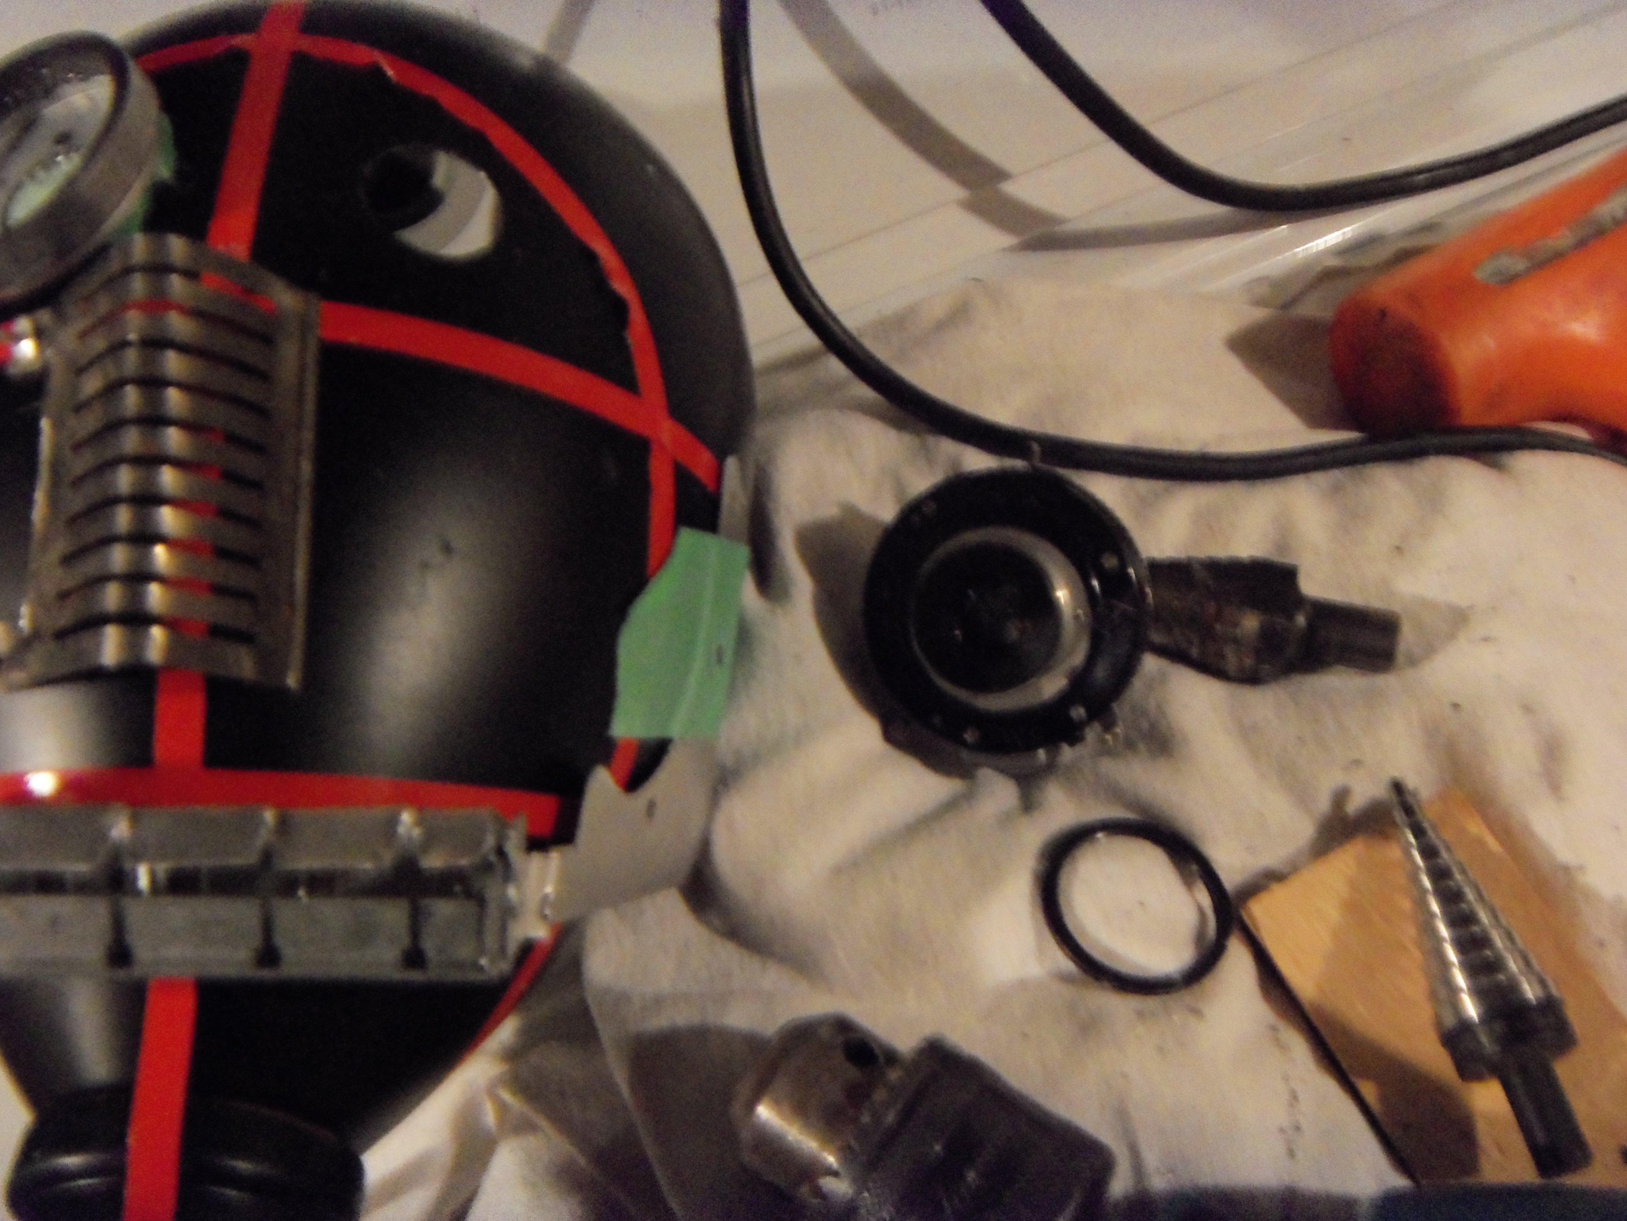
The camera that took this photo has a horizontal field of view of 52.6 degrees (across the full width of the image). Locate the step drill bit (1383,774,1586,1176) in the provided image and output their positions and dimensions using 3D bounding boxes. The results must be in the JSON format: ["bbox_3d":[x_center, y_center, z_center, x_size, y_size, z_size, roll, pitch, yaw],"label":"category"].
[{"bbox_3d":[0.118,0.062,0.295,0.020,0.020,0.077,-6,50,-6],"label":"step drill bit"}]

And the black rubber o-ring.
[{"bbox_3d":[0.061,0.055,0.311,0.037,0.003,0.037,3,53,-4],"label":"black rubber o-ring"}]

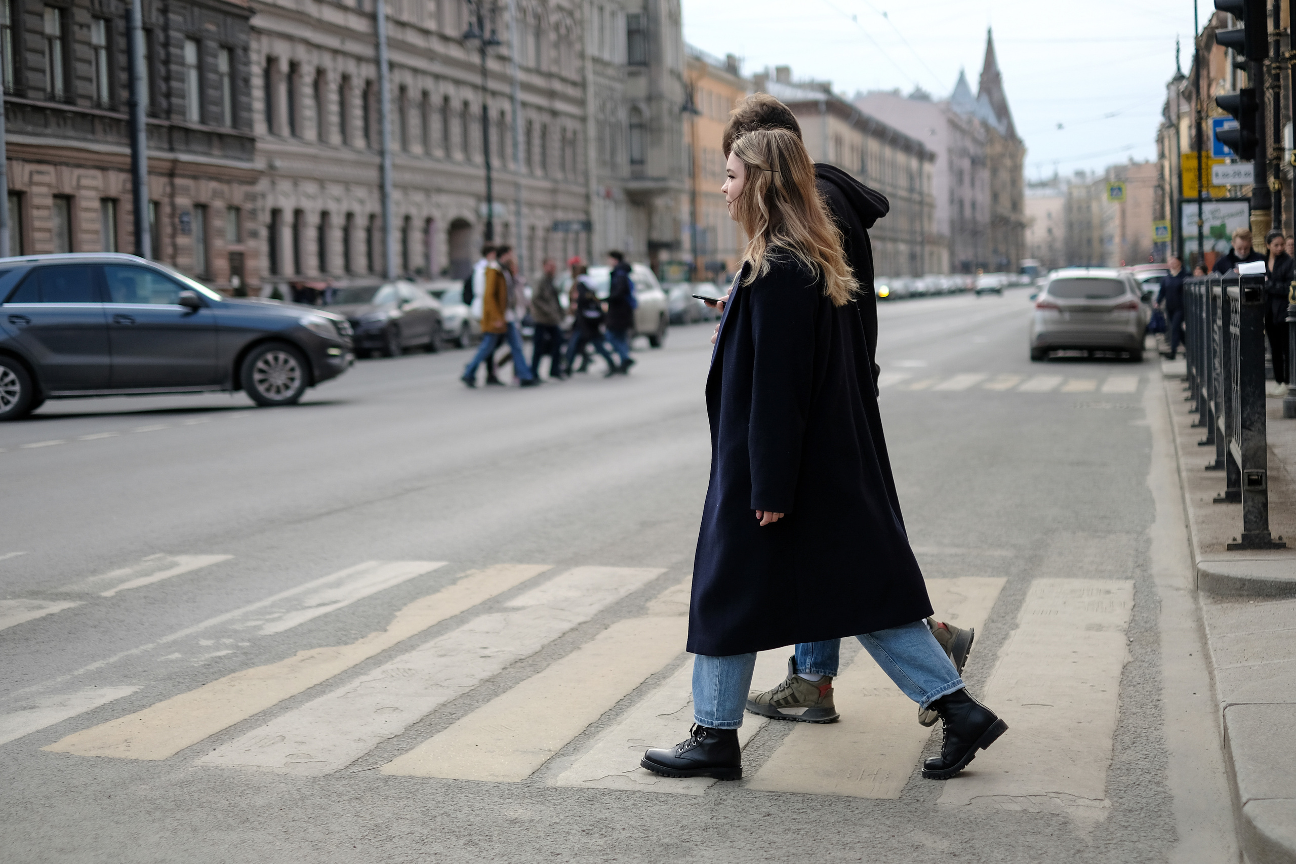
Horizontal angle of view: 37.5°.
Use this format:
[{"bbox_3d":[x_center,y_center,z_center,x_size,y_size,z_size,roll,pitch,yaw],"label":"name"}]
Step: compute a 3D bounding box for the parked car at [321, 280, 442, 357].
[{"bbox_3d":[-5.847,-2.484,41.645,1.840,1.570,4.500,0,5,15],"label":"parked car"}]

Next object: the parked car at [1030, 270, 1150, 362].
[{"bbox_3d":[7.406,-2.003,31.988,1.830,1.500,4.550,0,5,15],"label":"parked car"}]

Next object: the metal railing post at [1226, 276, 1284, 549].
[{"bbox_3d":[2.457,-0.089,7.721,0.225,1.120,0.130,0,5,15],"label":"metal railing post"}]

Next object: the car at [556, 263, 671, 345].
[{"bbox_3d":[-0.887,-2.543,38.703,1.850,1.740,4.500,0,5,15],"label":"car"}]

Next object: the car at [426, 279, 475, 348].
[{"bbox_3d":[-4.885,-2.926,47.150,1.830,1.580,4.450,0,5,15],"label":"car"}]

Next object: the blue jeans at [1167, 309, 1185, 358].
[{"bbox_3d":[8.580,-1.627,31.000,0.370,0.820,0.380,0,5,15],"label":"blue jeans"}]

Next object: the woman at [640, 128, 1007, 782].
[{"bbox_3d":[0.429,0.062,4.835,0.910,1.655,0.500,-1,4,6],"label":"woman"}]

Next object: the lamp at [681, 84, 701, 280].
[{"bbox_3d":[1.809,-9.547,78.761,0.800,9.500,0.800,0,5,15],"label":"lamp"}]

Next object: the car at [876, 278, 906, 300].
[{"bbox_3d":[15.160,-9.130,121.798,1.800,1.480,4.400,0,5,15],"label":"car"}]

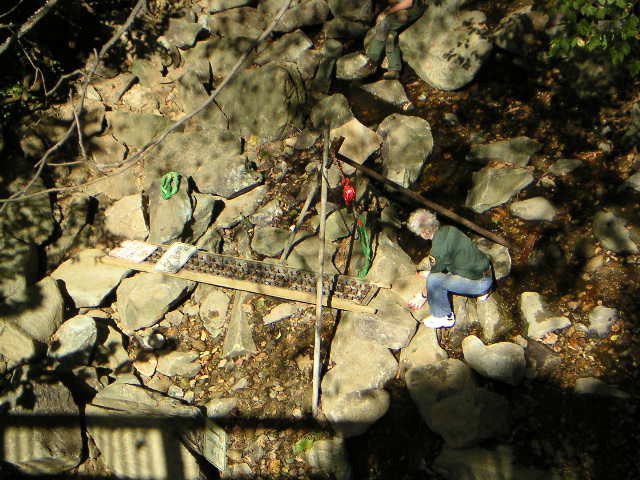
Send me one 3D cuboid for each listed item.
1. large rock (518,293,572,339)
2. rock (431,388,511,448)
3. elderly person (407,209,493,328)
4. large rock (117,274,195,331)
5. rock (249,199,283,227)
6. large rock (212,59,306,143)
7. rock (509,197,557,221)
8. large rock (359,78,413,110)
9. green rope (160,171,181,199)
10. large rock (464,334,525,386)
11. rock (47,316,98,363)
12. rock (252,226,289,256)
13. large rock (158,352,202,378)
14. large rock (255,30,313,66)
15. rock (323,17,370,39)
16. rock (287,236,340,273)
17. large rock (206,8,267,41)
[{"bbox_3d":[1.888,0.635,11.041,0.450,0.220,0.420,0,42,0],"label":"large rock"},{"bbox_3d":[1.183,1.404,10.384,0.649,0.297,0.495,0,40,0],"label":"rock"},{"bbox_3d":[1.026,0.237,10.600,0.680,1.070,0.500,-5,41,-6],"label":"elderly person"},{"bbox_3d":[-1.365,0.507,10.886,0.620,0.280,0.440,-8,42,-9],"label":"large rock"},{"bbox_3d":[-0.478,-0.241,11.521,0.310,0.180,0.250,0,42,0],"label":"rock"},{"bbox_3d":[-0.581,-1.380,12.944,0.920,0.420,0.750,0,41,0],"label":"large rock"},{"bbox_3d":[1.870,-0.276,11.500,0.391,0.140,0.190,0,40,0],"label":"rock"},{"bbox_3d":[0.690,-1.541,13.800,0.559,0.195,0.325,0,41,0],"label":"large rock"},{"bbox_3d":[-1.310,-0.469,11.500,0.170,0.140,0.200,0,40,0],"label":"green rope"},{"bbox_3d":[1.445,0.998,10.868,0.530,0.265,0.441,0,40,0],"label":"large rock"},{"bbox_3d":[-1.986,0.792,10.581,0.400,0.250,0.300,-21,45,-22],"label":"rock"},{"bbox_3d":[-0.434,0.013,11.284,0.330,0.210,0.250,0,42,0],"label":"rock"},{"bbox_3d":[-1.168,1.027,10.832,0.363,0.149,0.230,0,40,0],"label":"large rock"},{"bbox_3d":[-0.361,-1.896,13.000,0.557,0.250,0.320,0,40,0],"label":"large rock"},{"bbox_3d":[0.270,-2.273,14.038,0.480,0.200,0.260,0,41,0],"label":"rock"},{"bbox_3d":[-0.064,0.124,11.337,0.460,0.240,0.340,0,41,0],"label":"rock"},{"bbox_3d":[-0.899,-2.331,14.135,0.646,0.261,0.401,0,40,0],"label":"large rock"}]

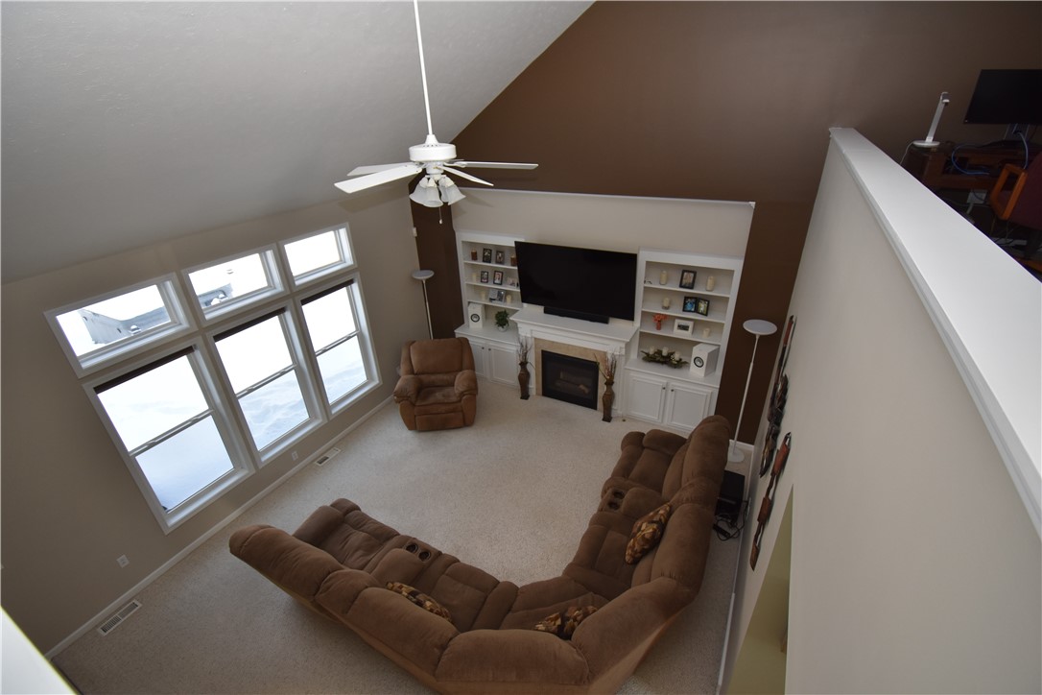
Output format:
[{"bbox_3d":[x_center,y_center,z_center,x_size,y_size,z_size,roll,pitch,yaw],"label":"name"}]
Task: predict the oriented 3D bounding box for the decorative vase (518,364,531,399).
[{"bbox_3d":[0.063,0.524,6.785,0.180,0.630,0.180,-1,28,1],"label":"decorative vase"}]

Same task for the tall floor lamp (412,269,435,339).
[{"bbox_3d":[-1.503,-0.344,7.234,0.340,1.830,0.340,12,31,24],"label":"tall floor lamp"}]

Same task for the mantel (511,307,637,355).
[{"bbox_3d":[0.724,-0.213,6.184,1.740,0.285,0.430,12,31,24],"label":"mantel"}]

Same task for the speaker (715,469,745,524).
[{"bbox_3d":[2.294,1.650,4.844,0.280,0.330,0.400,12,31,24],"label":"speaker"}]

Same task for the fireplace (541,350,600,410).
[{"bbox_3d":[0.789,0.452,6.673,0.910,0.820,0.200,12,31,24],"label":"fireplace"}]

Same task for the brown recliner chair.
[{"bbox_3d":[-1.183,0.512,6.463,1.020,1.020,0.950,-3,28,-1],"label":"brown recliner chair"}]

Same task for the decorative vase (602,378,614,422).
[{"bbox_3d":[1.261,0.780,6.230,0.180,0.630,0.180,12,31,24],"label":"decorative vase"}]

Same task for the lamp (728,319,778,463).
[{"bbox_3d":[2.716,0.583,5.231,0.340,1.830,0.340,12,31,24],"label":"lamp"}]

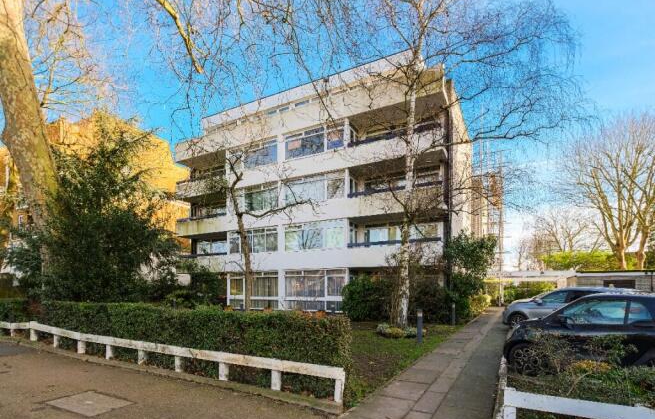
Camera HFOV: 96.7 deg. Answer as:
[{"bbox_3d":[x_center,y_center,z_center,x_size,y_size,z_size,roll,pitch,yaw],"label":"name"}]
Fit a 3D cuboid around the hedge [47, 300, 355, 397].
[{"bbox_3d":[-3.600,2.650,6.350,8.300,1.100,0.700,-4,-11,23],"label":"hedge"}]

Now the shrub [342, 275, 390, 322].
[{"bbox_3d":[1.730,3.950,12.900,2.100,1.900,1.900,-5,-11,27],"label":"shrub"}]

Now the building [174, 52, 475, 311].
[{"bbox_3d":[-0.900,-0.500,21.400,19.500,13.700,9.000,-5,-11,29],"label":"building"}]

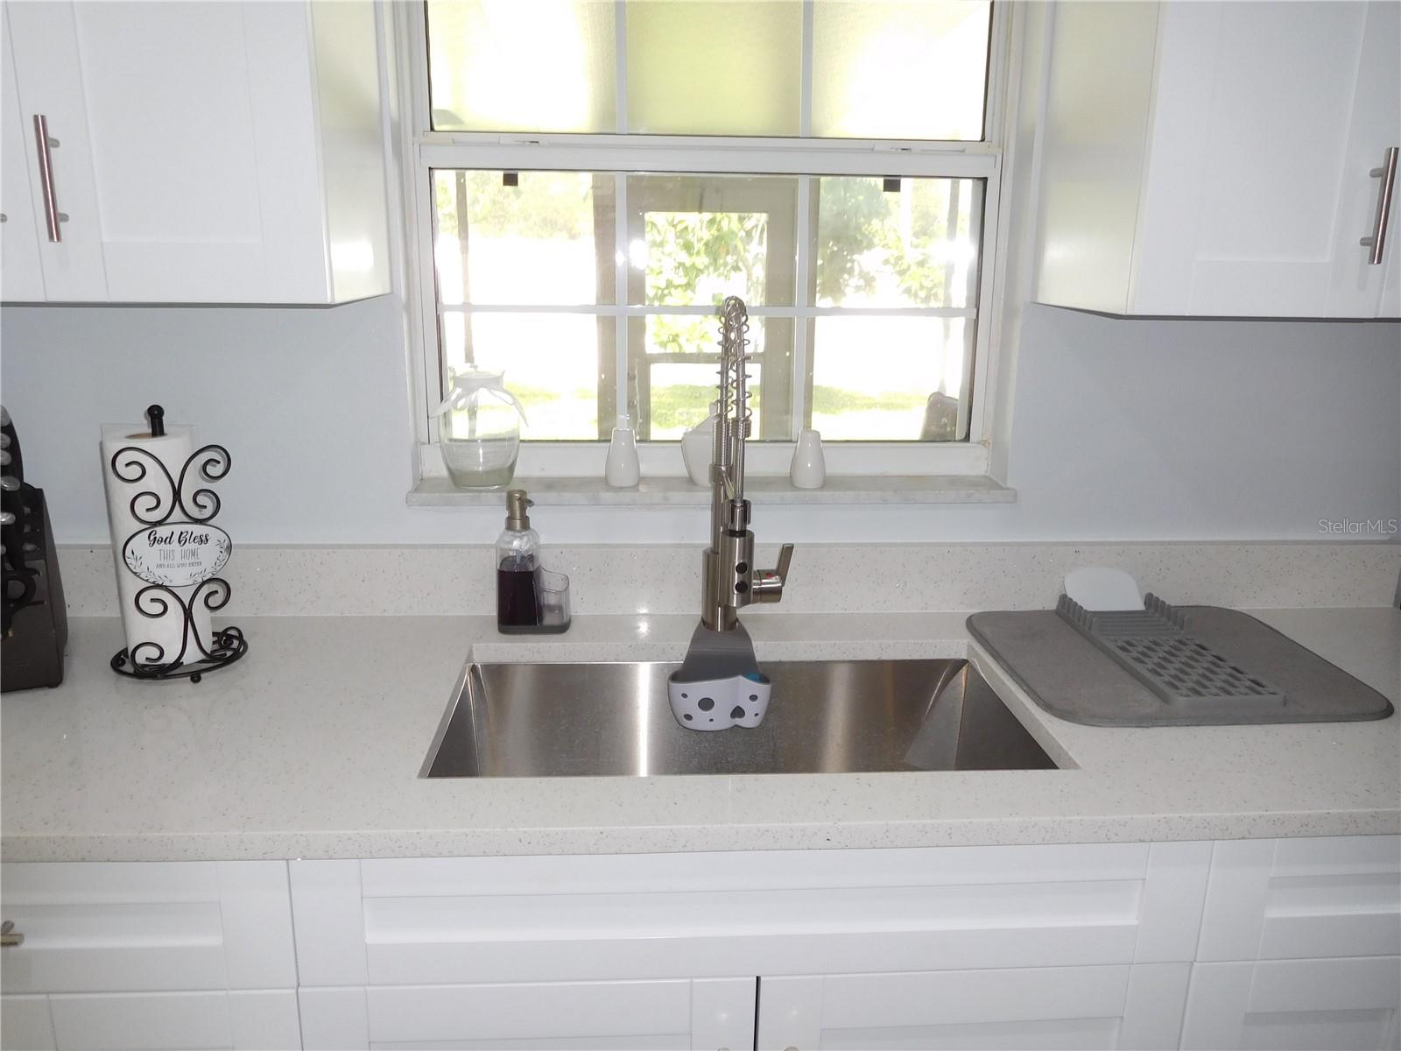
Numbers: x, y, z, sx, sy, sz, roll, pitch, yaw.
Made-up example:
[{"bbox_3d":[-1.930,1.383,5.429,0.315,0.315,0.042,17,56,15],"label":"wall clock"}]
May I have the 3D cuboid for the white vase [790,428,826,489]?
[{"bbox_3d":[0.166,-0.104,1.548,0.054,0.088,0.054,0,14,-3],"label":"white vase"}]

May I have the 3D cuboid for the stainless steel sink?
[{"bbox_3d":[0.041,0.336,1.275,0.717,0.225,0.411,0,14,-3],"label":"stainless steel sink"}]

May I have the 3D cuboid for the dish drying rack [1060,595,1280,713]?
[{"bbox_3d":[0.626,0.158,1.382,0.144,0.038,0.352,0,14,-3],"label":"dish drying rack"}]

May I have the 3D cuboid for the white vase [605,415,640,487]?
[{"bbox_3d":[-0.119,-0.109,1.547,0.053,0.092,0.053,0,14,-3],"label":"white vase"}]

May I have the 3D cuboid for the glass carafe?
[{"bbox_3d":[-0.333,-0.148,1.530,0.137,0.172,0.127,0,14,-3],"label":"glass carafe"}]

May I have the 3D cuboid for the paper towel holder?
[{"bbox_3d":[-0.686,0.015,1.297,0.162,0.341,0.162,-7,16,-27],"label":"paper towel holder"}]

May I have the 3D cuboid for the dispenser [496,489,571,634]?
[{"bbox_3d":[-0.242,0.046,1.464,0.105,0.211,0.066,0,14,-3],"label":"dispenser"}]

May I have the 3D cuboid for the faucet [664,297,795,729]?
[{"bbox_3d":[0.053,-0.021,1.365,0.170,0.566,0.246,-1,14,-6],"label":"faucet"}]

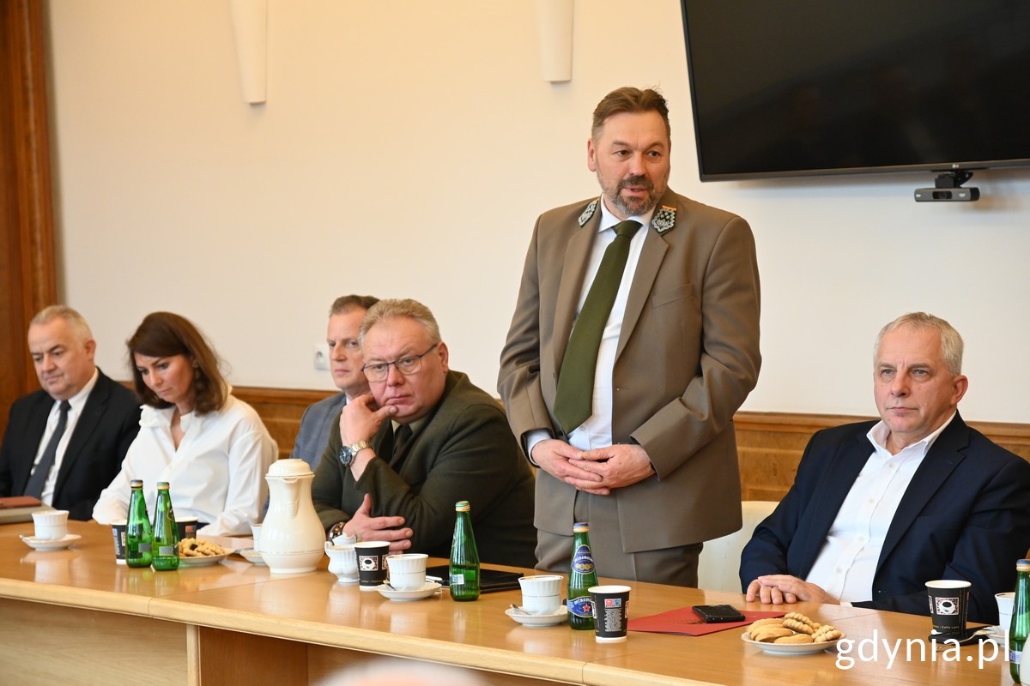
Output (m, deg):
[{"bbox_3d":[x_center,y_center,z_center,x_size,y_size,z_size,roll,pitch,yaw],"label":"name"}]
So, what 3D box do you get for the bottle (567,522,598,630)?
[{"bbox_3d":[0.125,0.436,5.626,0.061,0.199,0.061,-2,2,1],"label":"bottle"}]

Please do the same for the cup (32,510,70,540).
[{"bbox_3d":[-1.123,0.445,7.275,0.088,0.068,0.098,-2,2,-9],"label":"cup"}]

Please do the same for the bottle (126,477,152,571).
[{"bbox_3d":[-0.863,0.414,6.867,0.061,0.199,0.061,-2,2,-7],"label":"bottle"}]

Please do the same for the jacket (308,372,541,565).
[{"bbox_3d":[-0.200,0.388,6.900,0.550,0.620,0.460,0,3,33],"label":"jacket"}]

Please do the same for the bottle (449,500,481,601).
[{"bbox_3d":[-0.104,0.423,6.102,0.061,0.199,0.061,-2,2,-1],"label":"bottle"}]

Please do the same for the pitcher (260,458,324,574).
[{"bbox_3d":[-0.498,0.383,6.699,0.148,0.252,0.175,-2,2,-7],"label":"pitcher"}]

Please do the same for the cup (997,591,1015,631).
[{"bbox_3d":[0.889,0.478,5.291,0.088,0.068,0.098,-1,2,9],"label":"cup"}]

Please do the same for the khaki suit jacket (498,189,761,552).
[{"bbox_3d":[0.254,0.063,6.550,0.570,0.770,0.340,-1,3,25],"label":"khaki suit jacket"}]

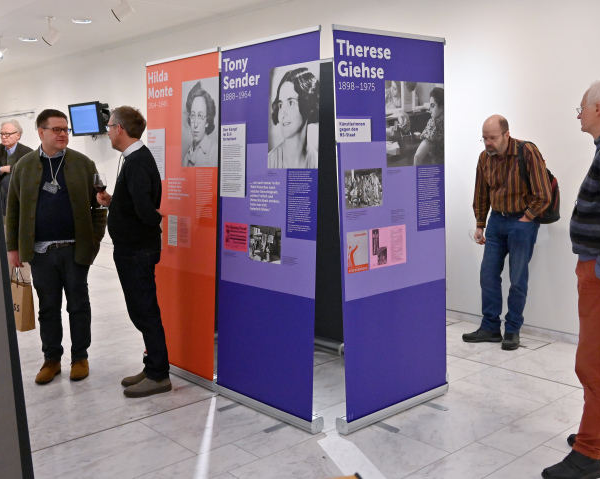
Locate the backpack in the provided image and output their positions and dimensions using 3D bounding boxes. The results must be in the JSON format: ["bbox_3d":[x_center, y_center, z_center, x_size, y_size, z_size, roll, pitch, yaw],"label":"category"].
[{"bbox_3d":[1.785,-0.402,5.150,0.310,0.480,0.220,7,27,46],"label":"backpack"}]

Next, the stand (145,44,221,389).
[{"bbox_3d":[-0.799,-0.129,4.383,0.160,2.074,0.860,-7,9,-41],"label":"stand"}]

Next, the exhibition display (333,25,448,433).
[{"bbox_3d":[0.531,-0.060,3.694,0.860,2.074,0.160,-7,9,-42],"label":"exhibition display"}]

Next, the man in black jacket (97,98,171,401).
[{"bbox_3d":[-0.982,0.079,4.115,0.470,1.730,0.500,-2,7,-10],"label":"man in black jacket"}]

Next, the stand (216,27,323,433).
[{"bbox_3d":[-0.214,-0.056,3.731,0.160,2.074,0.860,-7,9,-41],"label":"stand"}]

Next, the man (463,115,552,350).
[{"bbox_3d":[1.518,-0.054,5.042,0.500,1.710,0.550,-7,10,-43],"label":"man"}]

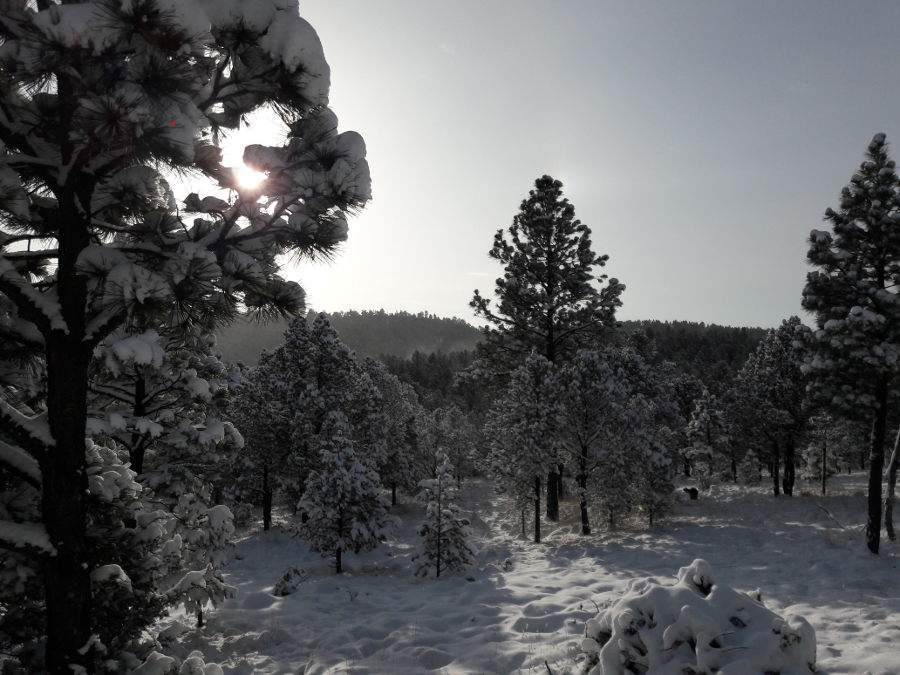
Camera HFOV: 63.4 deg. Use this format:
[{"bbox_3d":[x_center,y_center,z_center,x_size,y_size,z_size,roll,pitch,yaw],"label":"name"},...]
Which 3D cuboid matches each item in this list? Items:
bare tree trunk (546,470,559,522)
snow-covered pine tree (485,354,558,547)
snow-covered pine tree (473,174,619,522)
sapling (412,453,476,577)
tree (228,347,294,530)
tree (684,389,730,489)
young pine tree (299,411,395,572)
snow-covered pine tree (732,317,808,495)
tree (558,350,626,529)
[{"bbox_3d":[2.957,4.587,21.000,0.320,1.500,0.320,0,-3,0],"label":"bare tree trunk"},{"bbox_3d":[1.660,2.554,16.900,1.804,4.411,1.804,0,-3,0],"label":"snow-covered pine tree"},{"bbox_3d":[2.839,0.320,21.200,4.574,10.134,4.574,0,-3,0],"label":"snow-covered pine tree"},{"bbox_3d":[-0.114,3.112,12.800,1.090,2.180,1.090,0,-3,0],"label":"sapling"},{"bbox_3d":[-4.868,2.608,18.800,1.841,4.752,1.841,0,-3,0],"label":"tree"},{"bbox_3d":[11.672,4.578,33.000,2.127,4.533,2.127,0,-3,0],"label":"tree"},{"bbox_3d":[-1.848,2.750,13.000,1.786,2.893,1.786,0,-3,0],"label":"young pine tree"},{"bbox_3d":[13.868,2.942,31.500,3.453,7.702,3.453,0,-3,0],"label":"snow-covered pine tree"},{"bbox_3d":[3.538,2.625,18.200,1.925,4.600,1.925,0,-3,0],"label":"tree"}]

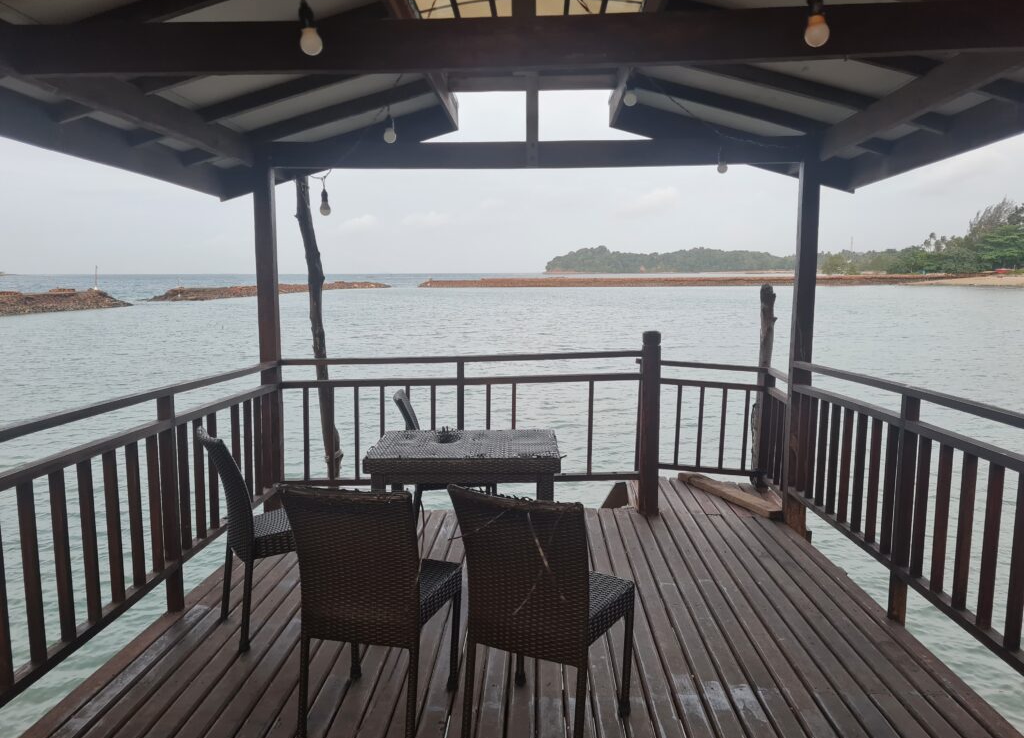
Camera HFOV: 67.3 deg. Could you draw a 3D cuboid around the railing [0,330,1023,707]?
[{"bbox_3d":[0.089,0.485,3.888,3.450,1.150,3.450,0,7,2],"label":"railing"}]

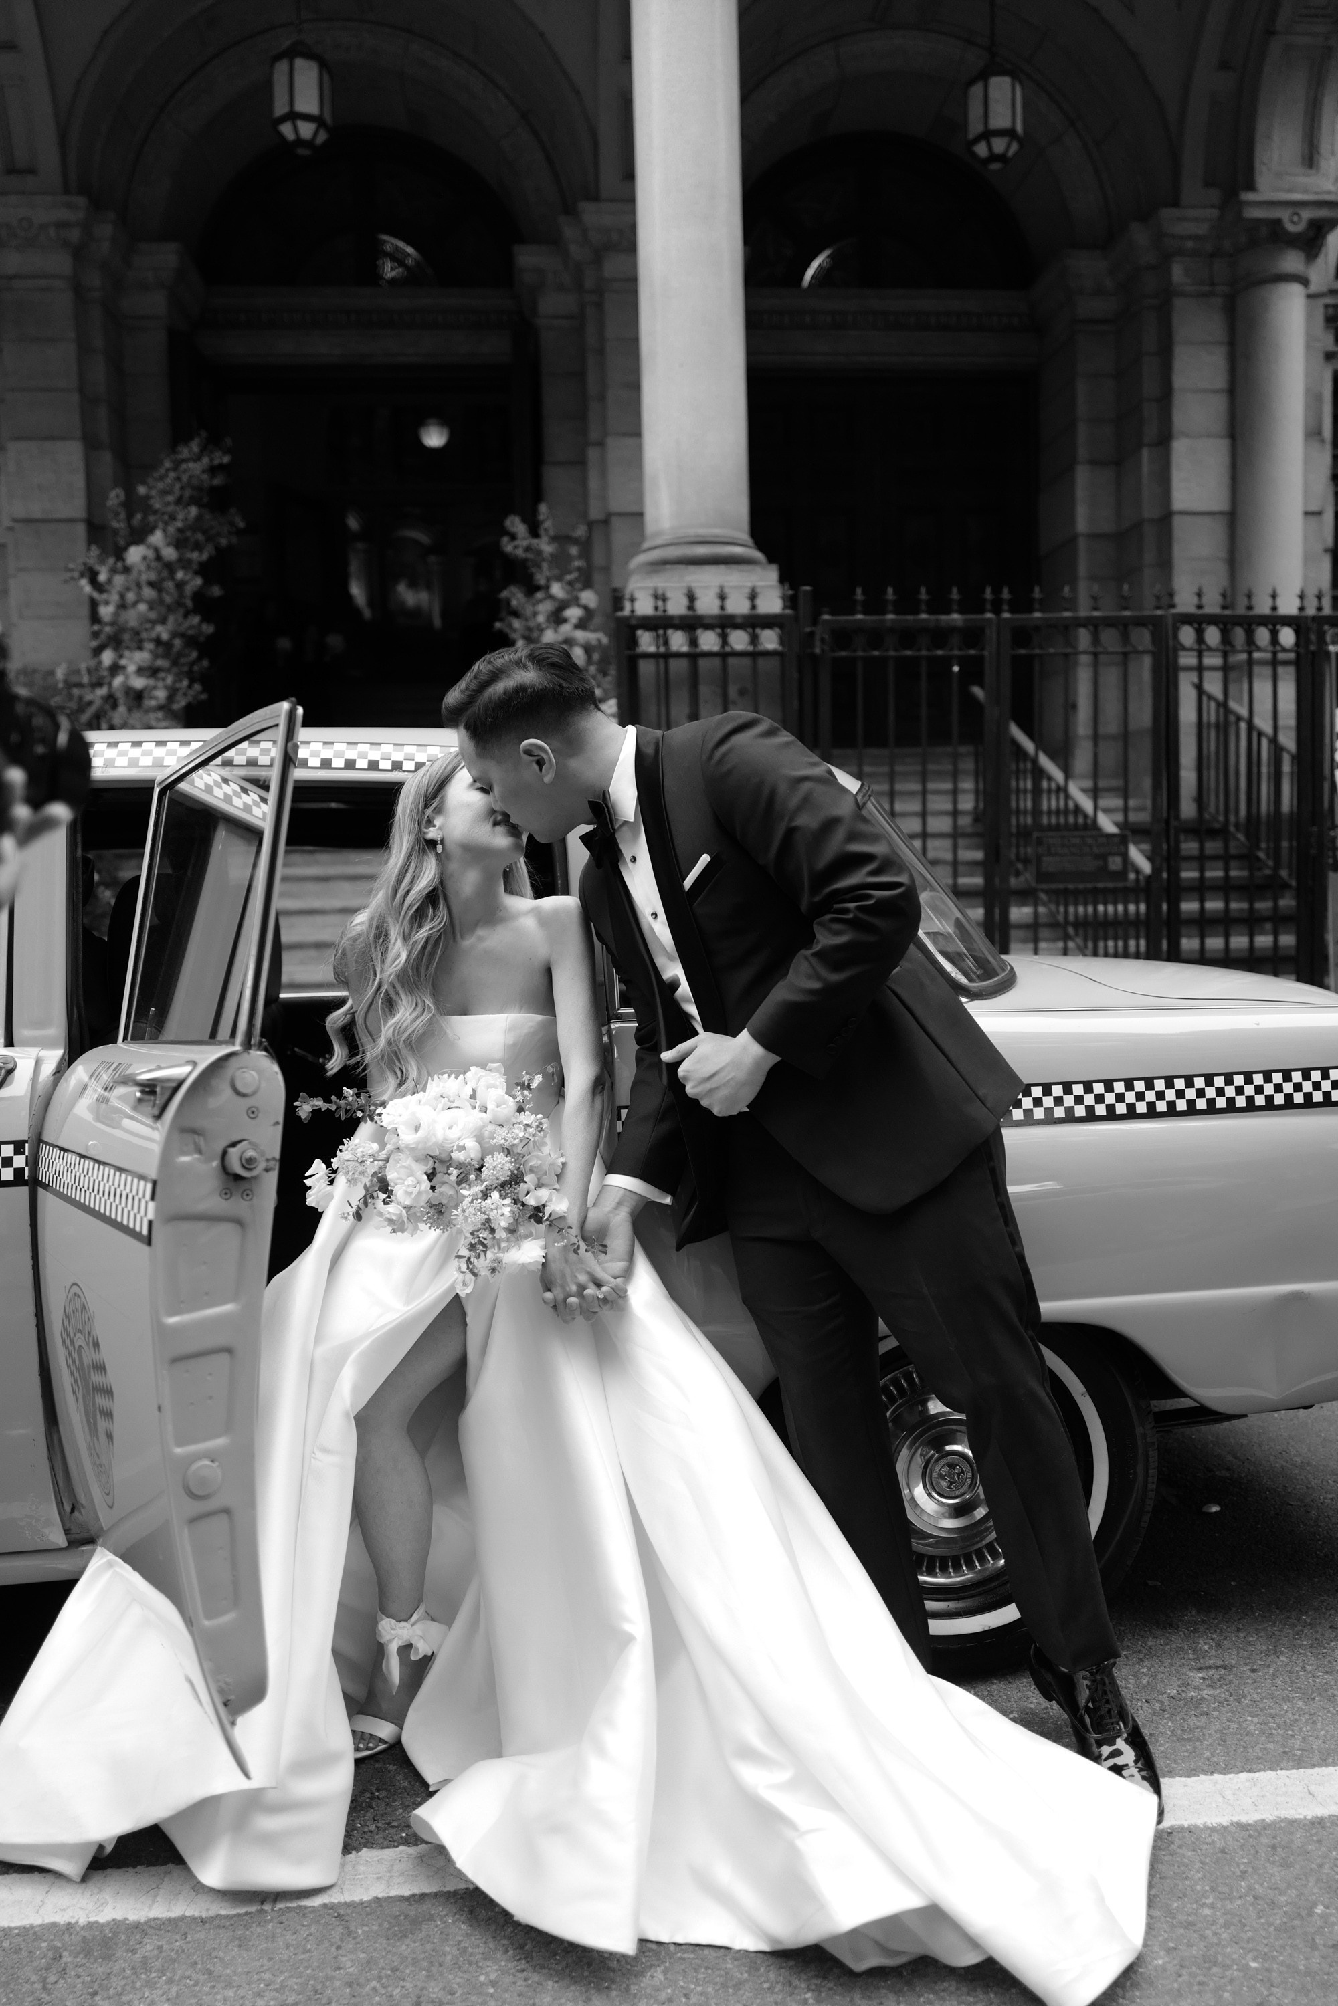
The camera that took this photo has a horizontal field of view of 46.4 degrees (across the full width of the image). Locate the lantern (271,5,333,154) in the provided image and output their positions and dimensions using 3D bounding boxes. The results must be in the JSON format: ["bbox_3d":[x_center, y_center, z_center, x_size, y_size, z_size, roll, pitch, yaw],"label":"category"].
[{"bbox_3d":[-1.870,-4.710,7.954,0.289,0.767,0.289,-2,5,-5],"label":"lantern"}]

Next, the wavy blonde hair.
[{"bbox_3d":[-0.351,-0.117,2.270,0.220,0.480,0.240,2,6,35],"label":"wavy blonde hair"}]

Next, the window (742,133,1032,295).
[{"bbox_3d":[1.489,-5.530,10.931,2.189,1.066,0.150,-2,5,-5],"label":"window"}]

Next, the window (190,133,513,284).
[{"bbox_3d":[-2.118,-5.404,10.630,2.145,1.047,0.150,-2,5,-5],"label":"window"}]

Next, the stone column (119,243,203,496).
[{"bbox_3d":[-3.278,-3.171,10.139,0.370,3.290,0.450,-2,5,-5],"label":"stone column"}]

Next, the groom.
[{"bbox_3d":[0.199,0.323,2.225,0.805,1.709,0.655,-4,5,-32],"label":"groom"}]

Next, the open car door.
[{"bbox_3d":[-0.680,0.257,2.068,0.170,1.190,0.898,-4,5,-29],"label":"open car door"}]

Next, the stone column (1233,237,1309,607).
[{"bbox_3d":[3.781,-3.522,9.821,0.460,2.568,0.460,-2,5,-5],"label":"stone column"}]

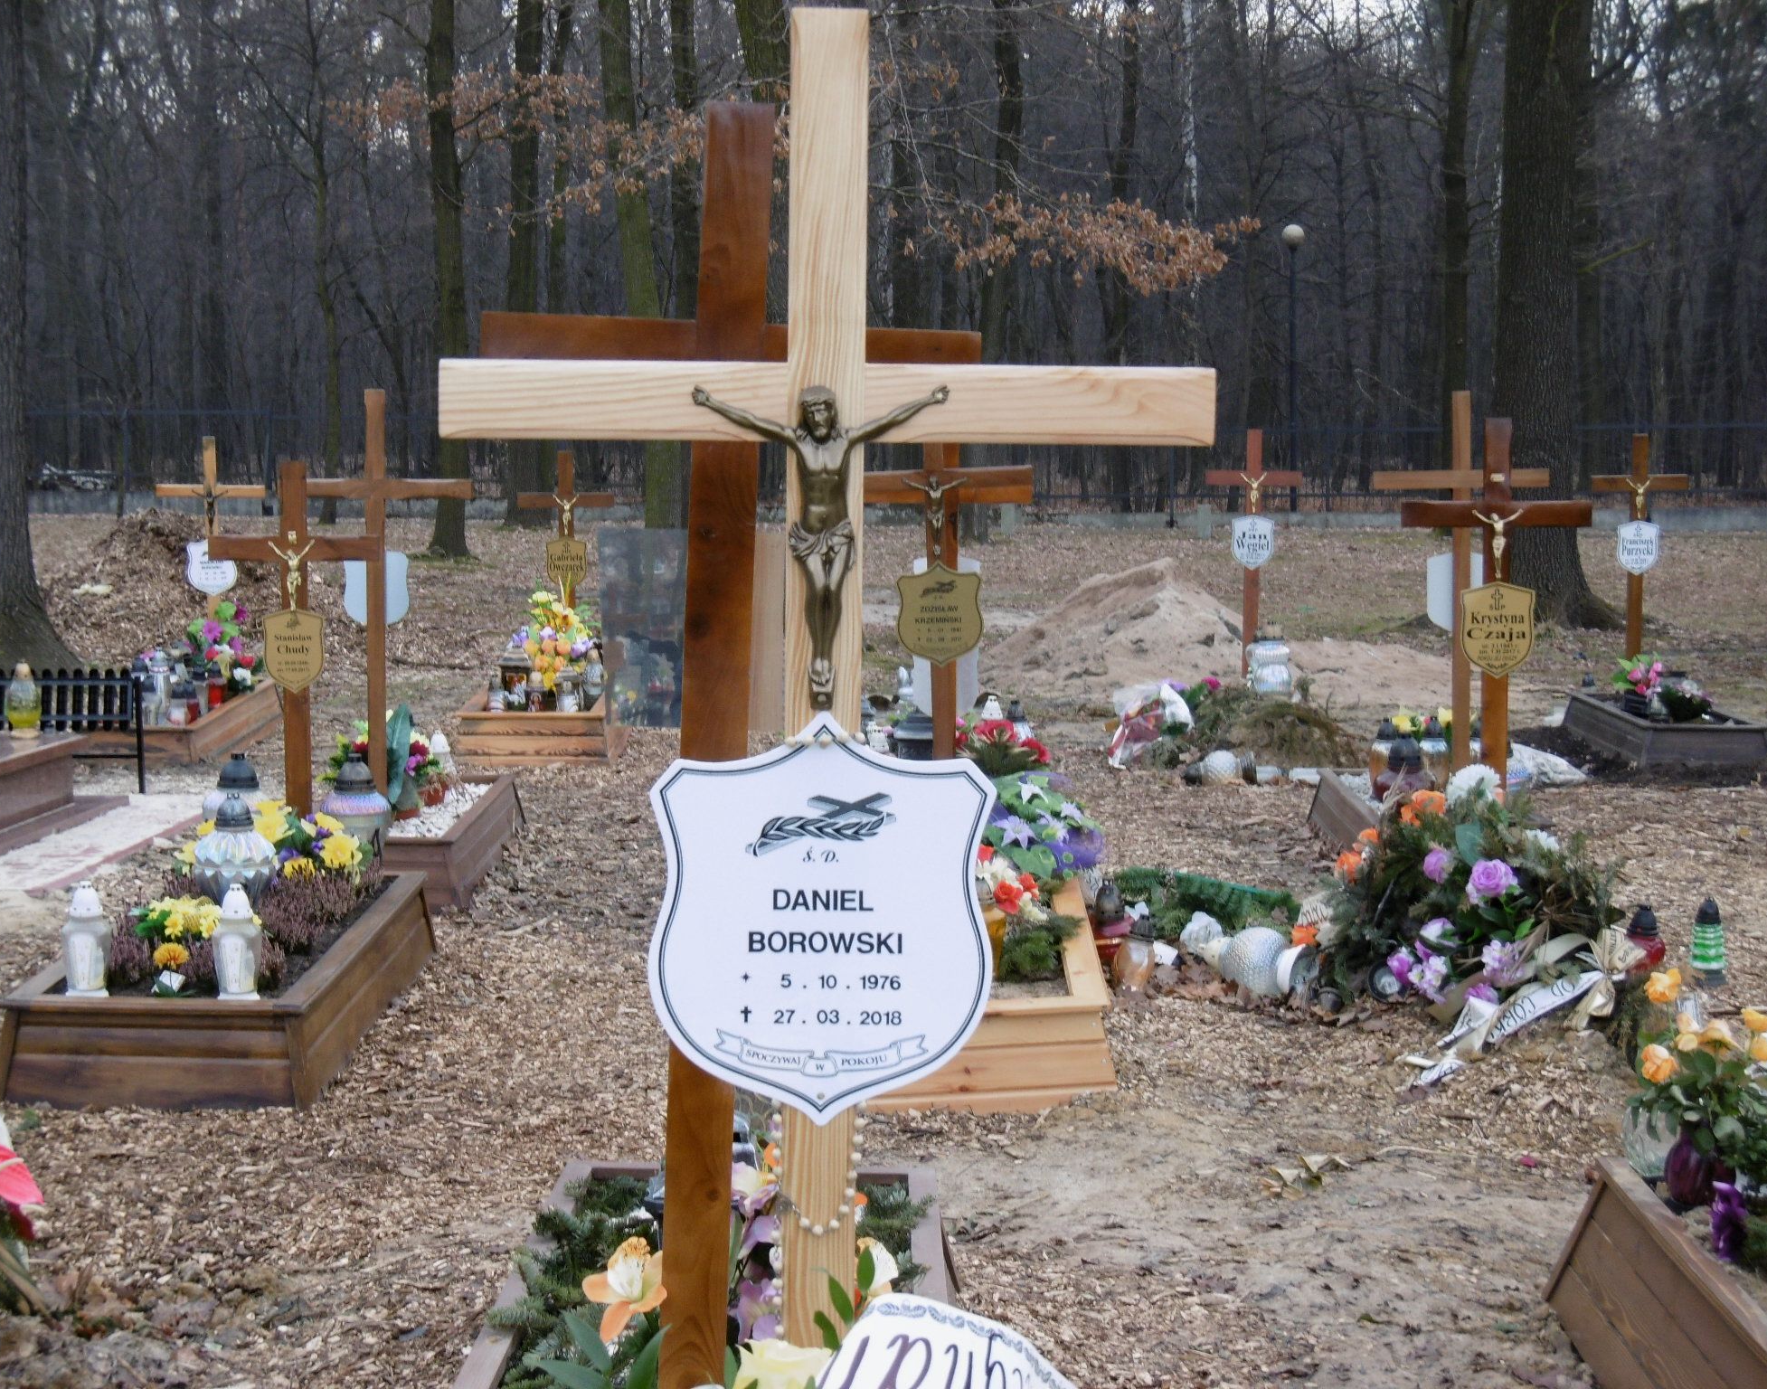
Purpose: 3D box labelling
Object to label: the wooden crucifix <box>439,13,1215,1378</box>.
[{"bbox_3d":[-0.049,0.293,2.519,0.602,1.650,0.065,0,5,-1],"label":"wooden crucifix"}]

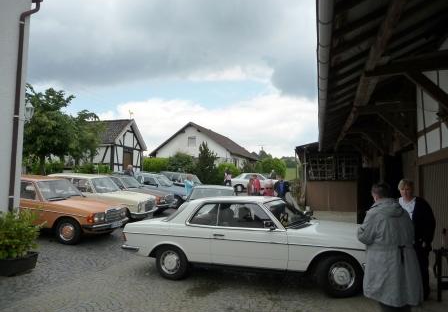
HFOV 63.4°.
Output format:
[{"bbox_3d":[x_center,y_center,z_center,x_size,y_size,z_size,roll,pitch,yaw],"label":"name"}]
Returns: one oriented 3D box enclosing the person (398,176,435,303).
[{"bbox_3d":[2.570,1.120,4.950,0.550,1.650,0.360,-3,-6,41],"label":"person"}]

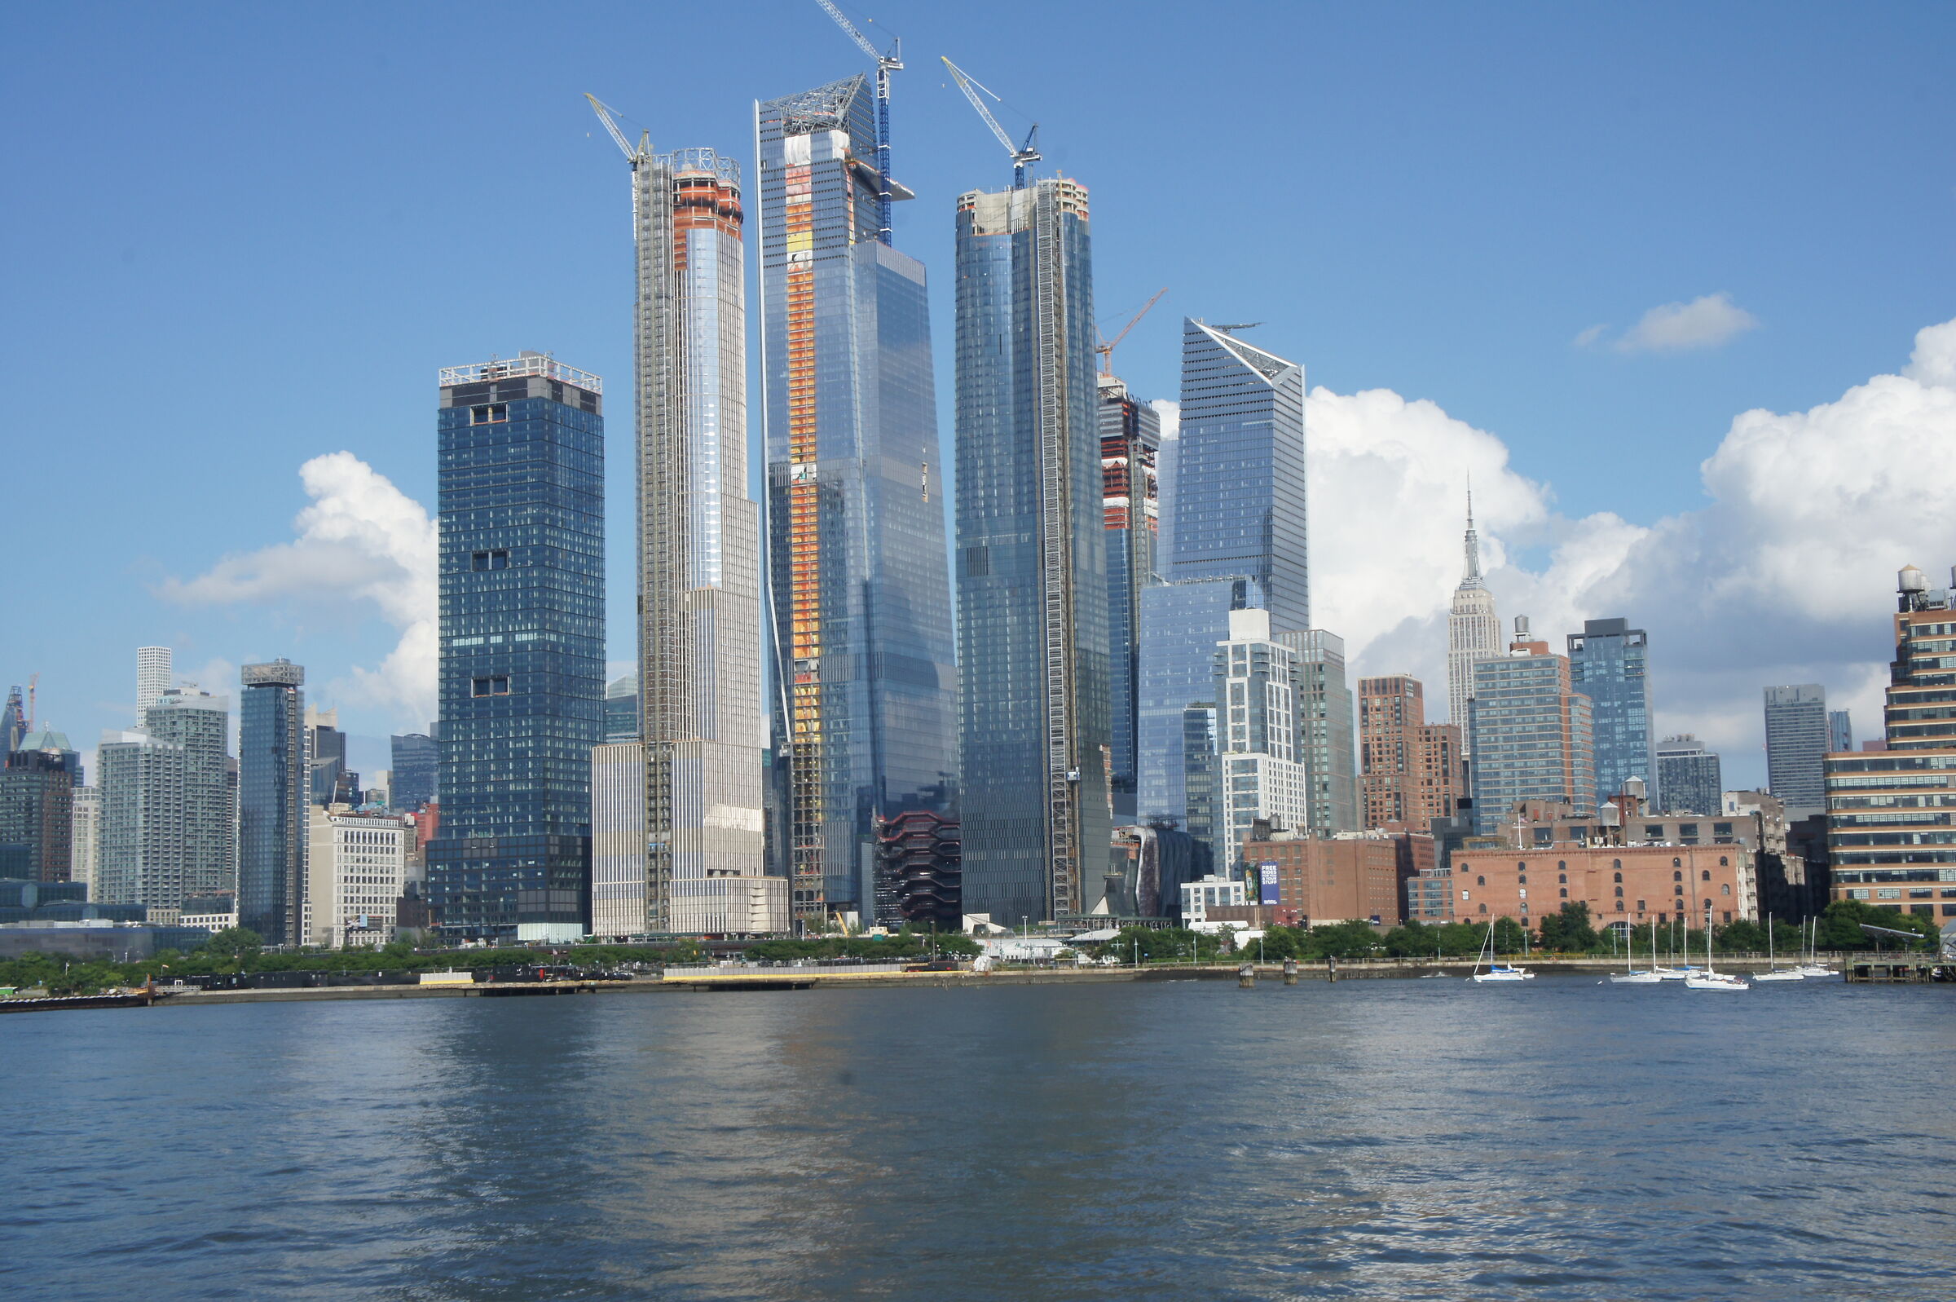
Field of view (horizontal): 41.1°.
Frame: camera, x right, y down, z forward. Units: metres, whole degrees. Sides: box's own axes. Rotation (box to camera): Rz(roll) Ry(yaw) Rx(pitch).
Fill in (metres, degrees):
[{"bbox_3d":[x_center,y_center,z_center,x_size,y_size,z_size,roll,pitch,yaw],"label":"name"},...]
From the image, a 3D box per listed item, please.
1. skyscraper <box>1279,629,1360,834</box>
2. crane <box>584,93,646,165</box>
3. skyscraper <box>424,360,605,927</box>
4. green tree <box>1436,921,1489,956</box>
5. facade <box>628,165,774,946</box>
[{"bbox_3d":[129.810,52.440,988.200,19.000,118.000,37.000,-4,-7,25],"label":"skyscraper"},{"bbox_3d":[-140.350,-202.150,1010.000,24.000,27.500,6.000,-1,-7,0],"label":"crane"},{"bbox_3d":[-181.390,4.100,1031.970,57.000,232.000,43.000,-4,-7,25],"label":"skyscraper"},{"bbox_3d":[97.090,57.730,519.350,9.500,7.300,8.000,-4,-7,24],"label":"green tree"},{"bbox_3d":[-107.690,-39.210,1003.130,40.000,300.000,41.000,-4,-7,24],"label":"facade"}]

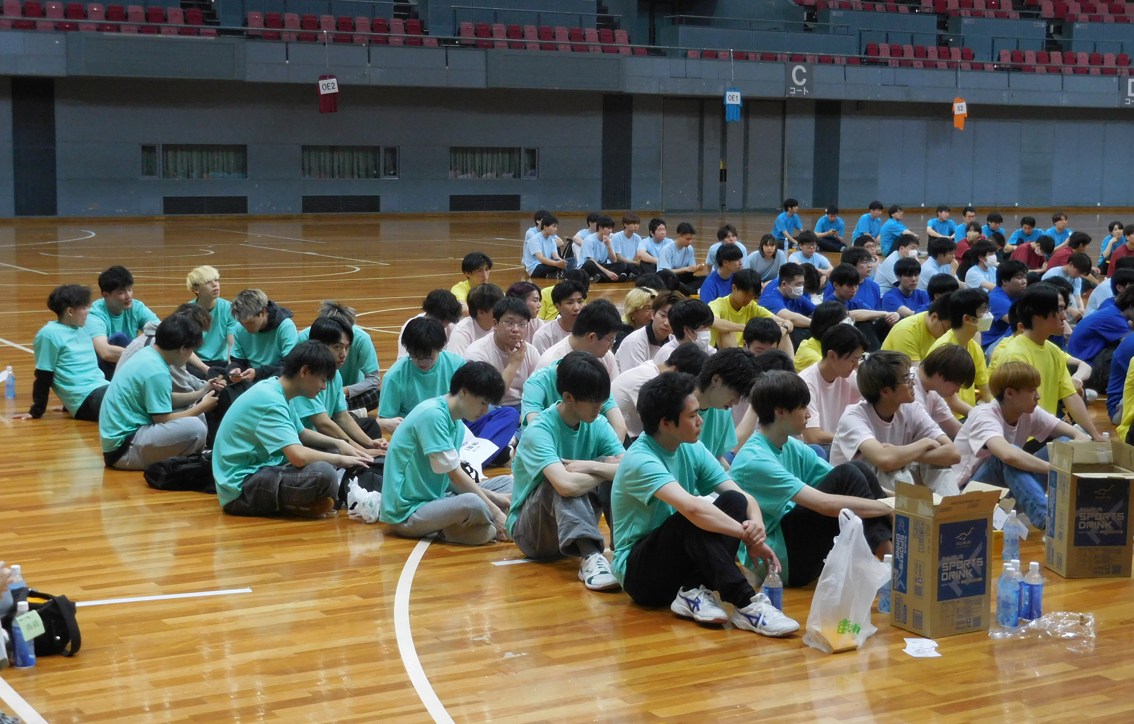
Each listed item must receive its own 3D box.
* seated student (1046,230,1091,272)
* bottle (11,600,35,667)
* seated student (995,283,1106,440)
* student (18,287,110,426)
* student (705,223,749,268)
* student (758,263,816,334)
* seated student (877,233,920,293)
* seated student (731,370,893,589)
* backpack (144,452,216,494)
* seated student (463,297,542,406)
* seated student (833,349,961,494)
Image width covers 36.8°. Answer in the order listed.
[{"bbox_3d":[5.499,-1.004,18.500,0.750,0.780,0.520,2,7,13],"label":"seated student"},{"bbox_3d":[-1.748,0.880,5.485,0.068,0.210,0.068,1,7,0],"label":"bottle"},{"bbox_3d":[2.648,0.080,9.093,0.580,0.940,0.750,-6,10,-44],"label":"seated student"},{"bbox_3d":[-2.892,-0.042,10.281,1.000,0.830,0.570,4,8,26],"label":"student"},{"bbox_3d":[1.821,-1.159,19.400,0.550,0.830,0.750,-2,8,-18],"label":"student"},{"bbox_3d":[1.668,-0.274,12.361,0.550,0.840,0.740,-5,9,-40],"label":"student"},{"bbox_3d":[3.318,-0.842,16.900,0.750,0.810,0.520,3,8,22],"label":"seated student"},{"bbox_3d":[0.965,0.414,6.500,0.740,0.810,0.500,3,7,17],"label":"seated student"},{"bbox_3d":[-1.832,0.541,8.280,0.440,0.150,0.270,2,7,8],"label":"backpack"},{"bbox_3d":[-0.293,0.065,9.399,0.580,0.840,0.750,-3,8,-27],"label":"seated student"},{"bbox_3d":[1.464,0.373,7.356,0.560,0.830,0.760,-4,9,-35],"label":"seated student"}]

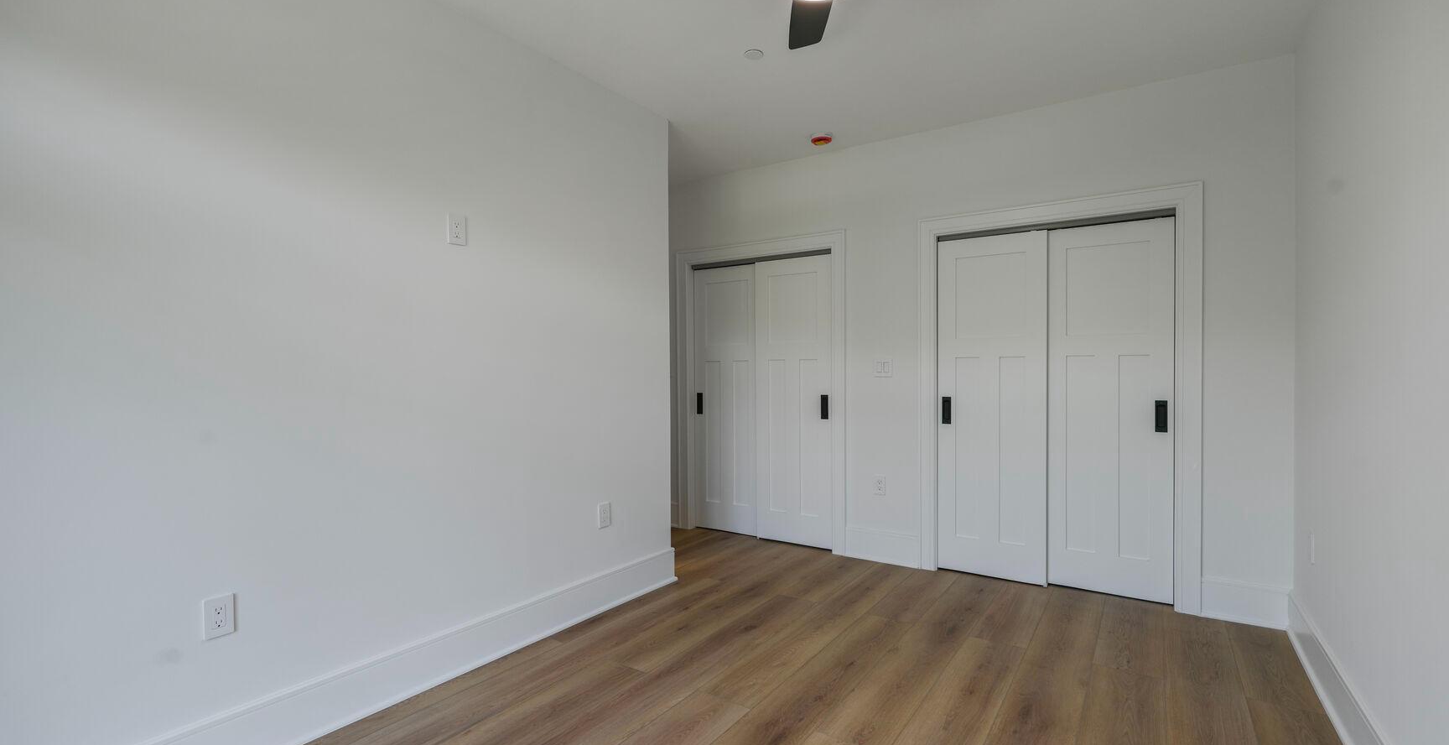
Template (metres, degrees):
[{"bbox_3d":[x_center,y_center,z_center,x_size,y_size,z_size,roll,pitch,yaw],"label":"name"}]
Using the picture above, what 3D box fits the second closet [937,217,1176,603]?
[{"bbox_3d":[1.864,0.198,3.715,1.214,2.033,0.085,0,0,34],"label":"second closet"}]

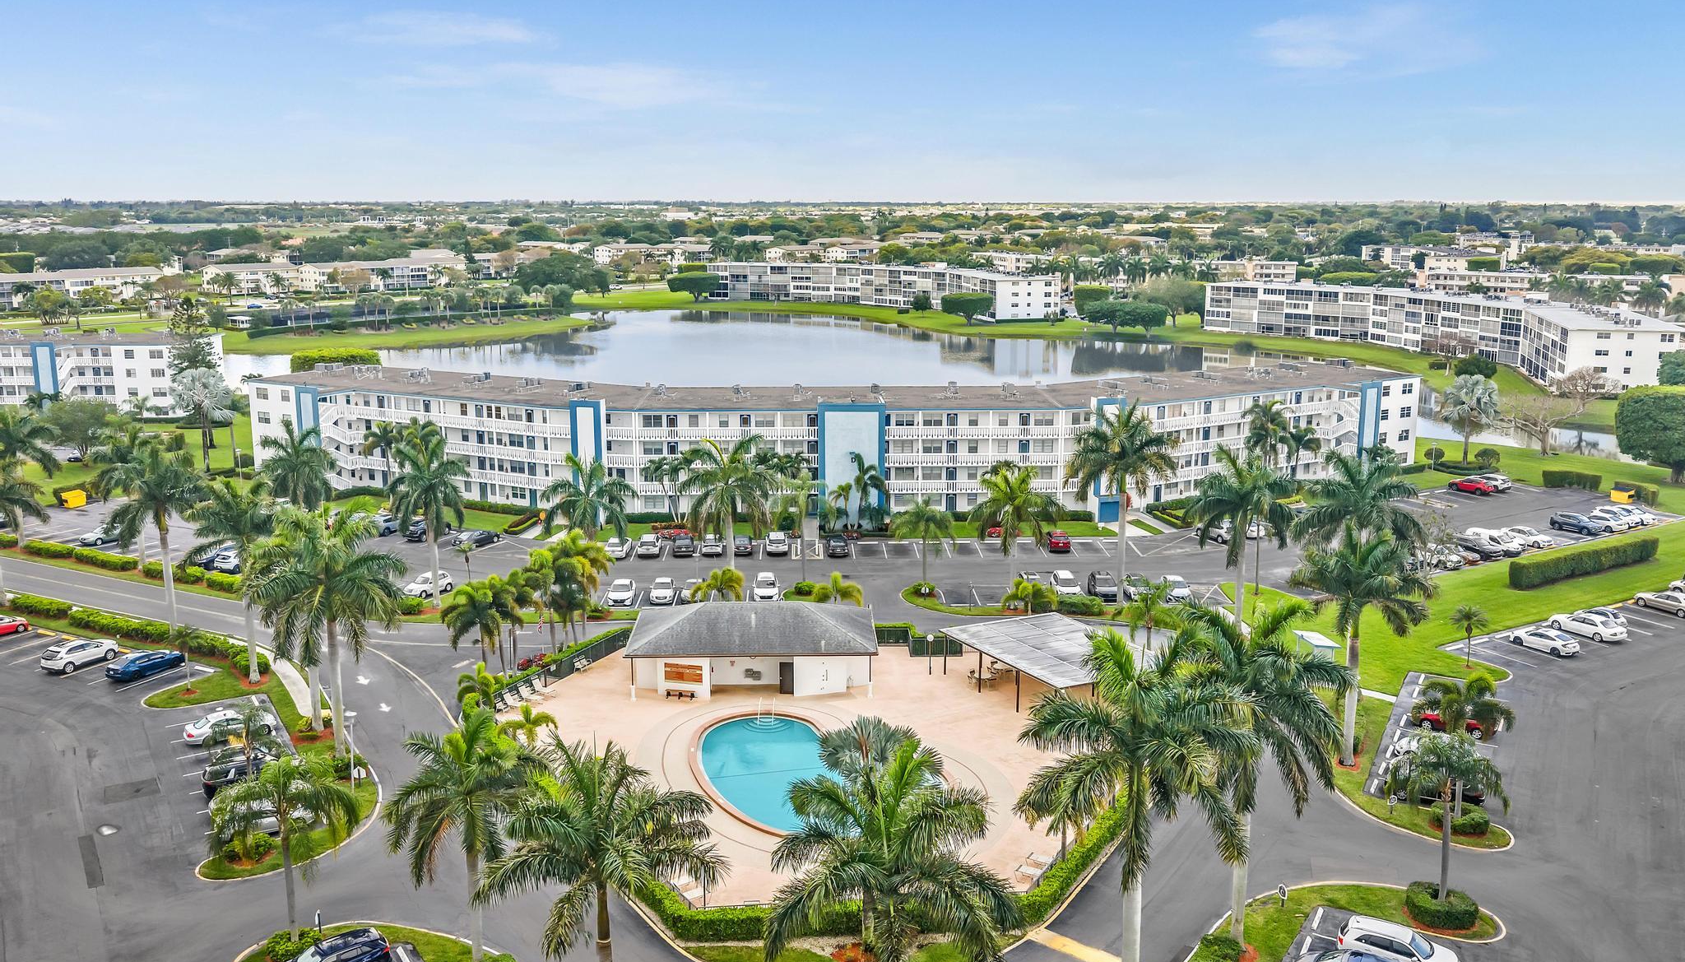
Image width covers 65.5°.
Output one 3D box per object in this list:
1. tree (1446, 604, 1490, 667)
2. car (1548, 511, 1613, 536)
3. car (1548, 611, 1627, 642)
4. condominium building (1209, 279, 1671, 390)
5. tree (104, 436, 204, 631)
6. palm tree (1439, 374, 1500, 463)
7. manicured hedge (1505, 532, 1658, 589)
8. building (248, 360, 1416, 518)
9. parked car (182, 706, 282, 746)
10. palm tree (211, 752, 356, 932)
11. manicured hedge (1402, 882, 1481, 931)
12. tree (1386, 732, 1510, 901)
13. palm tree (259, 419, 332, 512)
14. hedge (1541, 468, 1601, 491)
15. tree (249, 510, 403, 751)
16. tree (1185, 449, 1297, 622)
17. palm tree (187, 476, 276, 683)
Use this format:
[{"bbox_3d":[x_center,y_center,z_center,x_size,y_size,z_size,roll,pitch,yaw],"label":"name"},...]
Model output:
[{"bbox_3d":[41.741,10.466,87.477,2.900,4.250,2.900,6,13,26],"label":"tree"},{"bbox_3d":[70.991,4.108,126.728,1.840,1.650,4.500,-9,15,-37],"label":"car"},{"bbox_3d":[53.723,10.416,94.517,1.830,1.480,4.850,-7,14,-31],"label":"car"},{"bbox_3d":[119.500,-31.520,267.312,40.000,10.900,132.000,-3,12,-12],"label":"condominium building"},{"bbox_3d":[-47.642,4.253,91.544,7.110,14.250,7.110,0,12,0],"label":"tree"},{"bbox_3d":[74.105,-7.022,155.305,7.000,10.500,7.000,6,13,25],"label":"palm tree"},{"bbox_3d":[61.895,6.655,109.947,18.200,2.050,1.750,-6,14,-27],"label":"manicured hedge"},{"bbox_3d":[0.204,-5.560,144.051,134.000,11.500,42.000,0,12,-2],"label":"building"},{"bbox_3d":[-36.266,14.494,77.717,4.820,1.480,1.830,-7,14,-30],"label":"parked car"},{"bbox_3d":[-22.590,15.174,53.395,6.110,8.820,6.110,0,12,0],"label":"palm tree"},{"bbox_3d":[25.935,18.461,56.726,2.950,1.000,2.450,6,13,26],"label":"manicured hedge"},{"bbox_3d":[26.002,14.754,56.575,5.300,8.310,5.300,0,12,0],"label":"tree"},{"bbox_3d":[-43.837,1.979,106.052,6.300,14.100,6.300,0,12,0],"label":"palm tree"},{"bbox_3d":[79.100,-0.081,142.045,5.600,1.750,1.500,6,14,26],"label":"hedge"},{"bbox_3d":[-27.522,8.513,70.837,8.230,14.560,8.230,0,12,0],"label":"tree"},{"bbox_3d":[27.926,4.409,92.166,7.710,13.680,7.710,0,12,0],"label":"tree"},{"bbox_3d":[-39.137,6.560,85.352,7.000,13.800,7.000,0,12,0],"label":"palm tree"}]

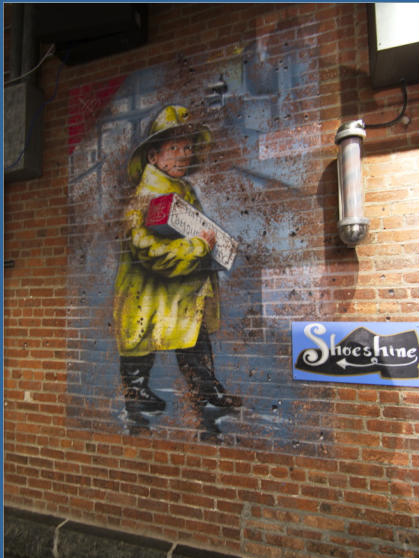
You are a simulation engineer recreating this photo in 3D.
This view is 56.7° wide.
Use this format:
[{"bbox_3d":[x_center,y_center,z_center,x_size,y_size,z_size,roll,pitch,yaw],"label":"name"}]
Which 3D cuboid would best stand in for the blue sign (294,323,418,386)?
[{"bbox_3d":[0.736,0.375,1.981,0.610,0.305,0.020,-2,-5,21],"label":"blue sign"}]

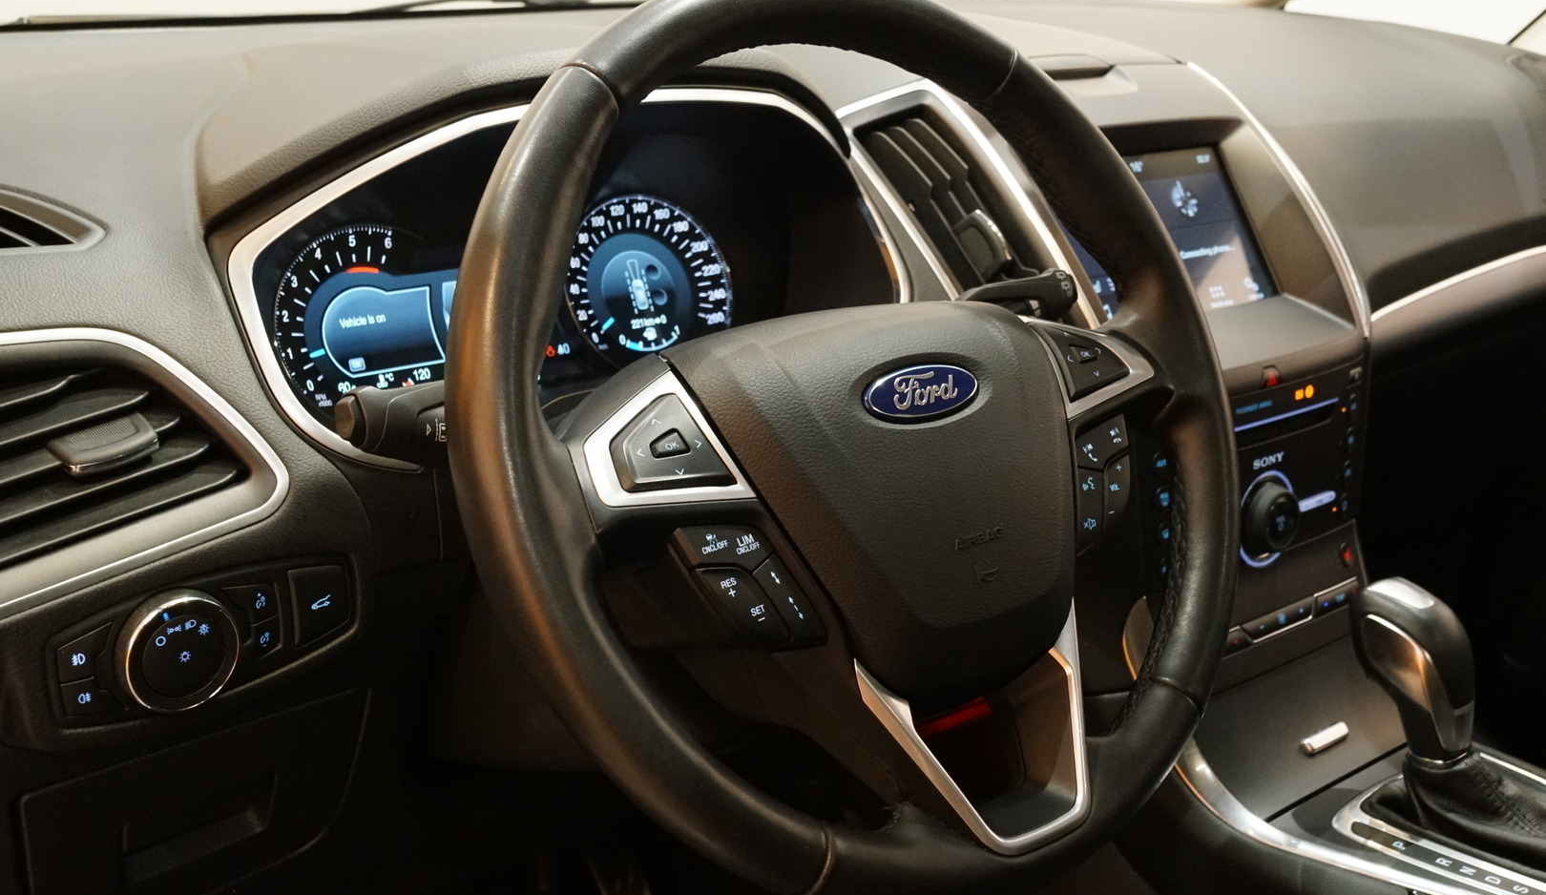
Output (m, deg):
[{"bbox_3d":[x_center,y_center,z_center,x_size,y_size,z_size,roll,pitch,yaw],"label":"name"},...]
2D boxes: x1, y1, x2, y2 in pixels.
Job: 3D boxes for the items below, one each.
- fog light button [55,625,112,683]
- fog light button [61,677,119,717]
[{"bbox_3d":[-0.292,0.087,0.654,0.025,0.021,0.010,-15,17,-41],"label":"fog light button"},{"bbox_3d":[-0.292,0.106,0.657,0.021,0.020,0.010,-15,17,-41],"label":"fog light button"}]

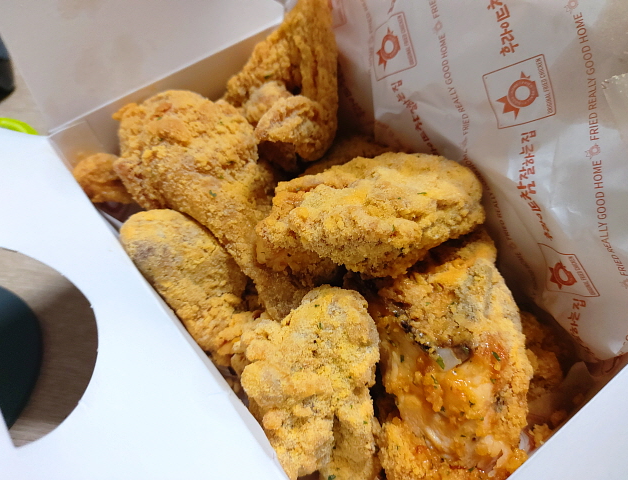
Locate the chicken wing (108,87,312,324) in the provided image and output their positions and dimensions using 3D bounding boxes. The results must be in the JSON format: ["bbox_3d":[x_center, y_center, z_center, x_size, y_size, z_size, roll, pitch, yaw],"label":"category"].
[{"bbox_3d":[-0.046,-0.020,0.225,0.065,0.052,0.128,-31,80,-15],"label":"chicken wing"}]

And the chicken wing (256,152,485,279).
[{"bbox_3d":[0.024,-0.010,0.200,0.098,0.040,0.050,-10,58,-3],"label":"chicken wing"}]

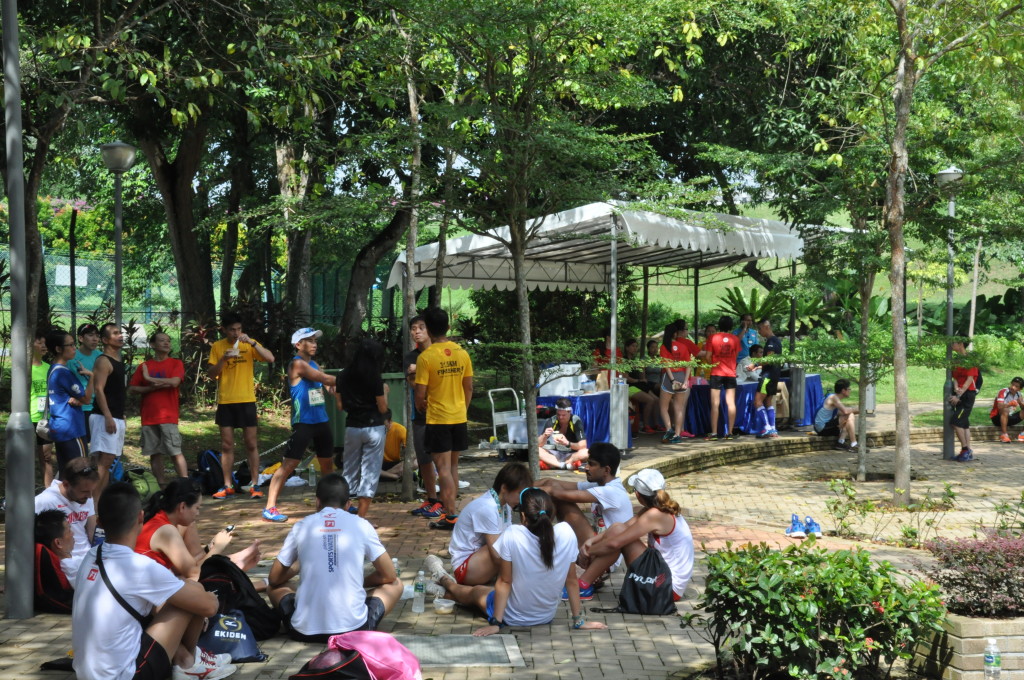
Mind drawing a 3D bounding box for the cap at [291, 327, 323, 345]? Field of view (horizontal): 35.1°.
[{"bbox_3d":[-1.664,-0.034,13.115,0.260,0.125,0.175,-16,-5,21],"label":"cap"}]

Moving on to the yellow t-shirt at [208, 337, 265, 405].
[{"bbox_3d":[-2.690,0.298,15.800,0.540,0.660,0.280,0,0,-12],"label":"yellow t-shirt"}]

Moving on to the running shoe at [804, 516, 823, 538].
[{"bbox_3d":[2.207,1.373,11.948,0.105,0.140,0.280,0,1,-19],"label":"running shoe"}]

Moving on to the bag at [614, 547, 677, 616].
[{"bbox_3d":[0.752,1.328,8.980,0.340,0.380,0.190,1,0,9],"label":"bag"}]

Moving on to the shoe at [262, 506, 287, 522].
[{"bbox_3d":[-1.879,1.373,12.880,0.275,0.115,0.100,1,1,38],"label":"shoe"}]

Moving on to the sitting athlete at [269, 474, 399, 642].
[{"bbox_3d":[-0.940,1.095,8.600,0.710,0.830,0.680,0,0,2],"label":"sitting athlete"}]

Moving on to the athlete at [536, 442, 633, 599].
[{"bbox_3d":[0.440,1.080,10.150,0.720,0.870,0.500,1,0,-9],"label":"athlete"}]

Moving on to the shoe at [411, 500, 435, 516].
[{"bbox_3d":[-0.714,1.367,13.234,0.280,0.120,0.100,-1,1,-38],"label":"shoe"}]

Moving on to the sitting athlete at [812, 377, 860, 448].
[{"bbox_3d":[4.730,1.080,23.200,0.780,1.030,0.480,0,0,28],"label":"sitting athlete"}]

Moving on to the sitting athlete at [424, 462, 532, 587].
[{"bbox_3d":[-0.126,1.105,9.939,0.700,0.725,0.500,0,1,-13],"label":"sitting athlete"}]

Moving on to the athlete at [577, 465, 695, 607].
[{"bbox_3d":[0.697,1.107,9.382,0.760,0.735,0.460,0,1,12],"label":"athlete"}]

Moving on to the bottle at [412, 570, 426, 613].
[{"bbox_3d":[-0.503,1.370,8.810,0.066,0.220,0.066,1,0,0],"label":"bottle"}]

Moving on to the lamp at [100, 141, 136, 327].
[{"bbox_3d":[-4.955,-0.452,20.396,0.440,4.100,0.440,0,1,0],"label":"lamp"}]

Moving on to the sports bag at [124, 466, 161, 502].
[{"bbox_3d":[-3.160,1.260,13.900,0.340,0.340,0.280,1,0,-12],"label":"sports bag"}]

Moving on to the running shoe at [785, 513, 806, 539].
[{"bbox_3d":[2.245,1.460,12.800,0.110,0.160,0.280,0,0,-18],"label":"running shoe"}]

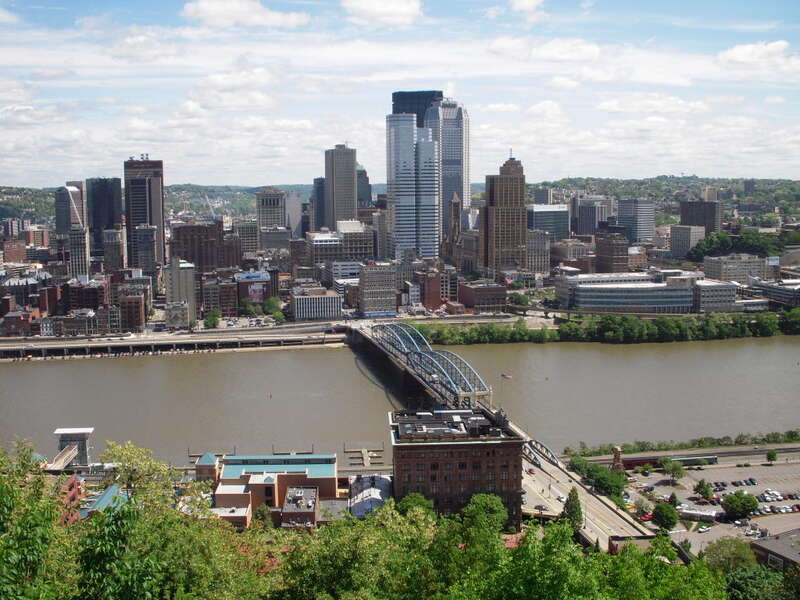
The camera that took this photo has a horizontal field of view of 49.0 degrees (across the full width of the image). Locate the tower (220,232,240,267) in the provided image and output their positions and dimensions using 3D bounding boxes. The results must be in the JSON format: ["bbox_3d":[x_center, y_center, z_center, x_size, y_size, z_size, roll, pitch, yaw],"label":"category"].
[{"bbox_3d":[-179.760,-37.600,941.370,18.600,64.140,30.000,-2,8,-13],"label":"tower"}]

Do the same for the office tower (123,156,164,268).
[{"bbox_3d":[-357.000,-118.930,1229.360,48.000,151.000,32.000,-3,8,-13],"label":"office tower"}]

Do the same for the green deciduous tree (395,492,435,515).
[{"bbox_3d":[5.120,69.850,278.520,12.000,16.580,12.000,-2,7,-13],"label":"green deciduous tree"}]

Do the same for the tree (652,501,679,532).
[{"bbox_3d":[87.140,71.330,288.710,8.600,9.870,8.600,-2,7,-13],"label":"tree"}]

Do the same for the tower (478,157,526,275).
[{"bbox_3d":[119.120,-93.110,1024.430,39.000,141.030,54.000,-2,7,-13],"label":"tower"}]

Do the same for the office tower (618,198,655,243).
[{"bbox_3d":[402.330,-136.070,1490.730,42.000,68.000,40.000,-6,9,-32],"label":"office tower"}]

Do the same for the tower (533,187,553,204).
[{"bbox_3d":[332.600,-233.900,2043.180,35.000,49.000,24.000,3,9,29],"label":"tower"}]

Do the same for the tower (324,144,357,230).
[{"bbox_3d":[-81.070,-127.880,1205.680,29.000,162.130,70.000,-2,7,-13],"label":"tower"}]

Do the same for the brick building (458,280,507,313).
[{"bbox_3d":[75.720,-2.720,825.430,33.000,22.000,40.000,-2,8,-10],"label":"brick building"}]

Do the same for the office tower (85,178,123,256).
[{"bbox_3d":[-399.550,-100.790,1194.290,39.850,127.250,41.000,-2,8,-13],"label":"office tower"}]

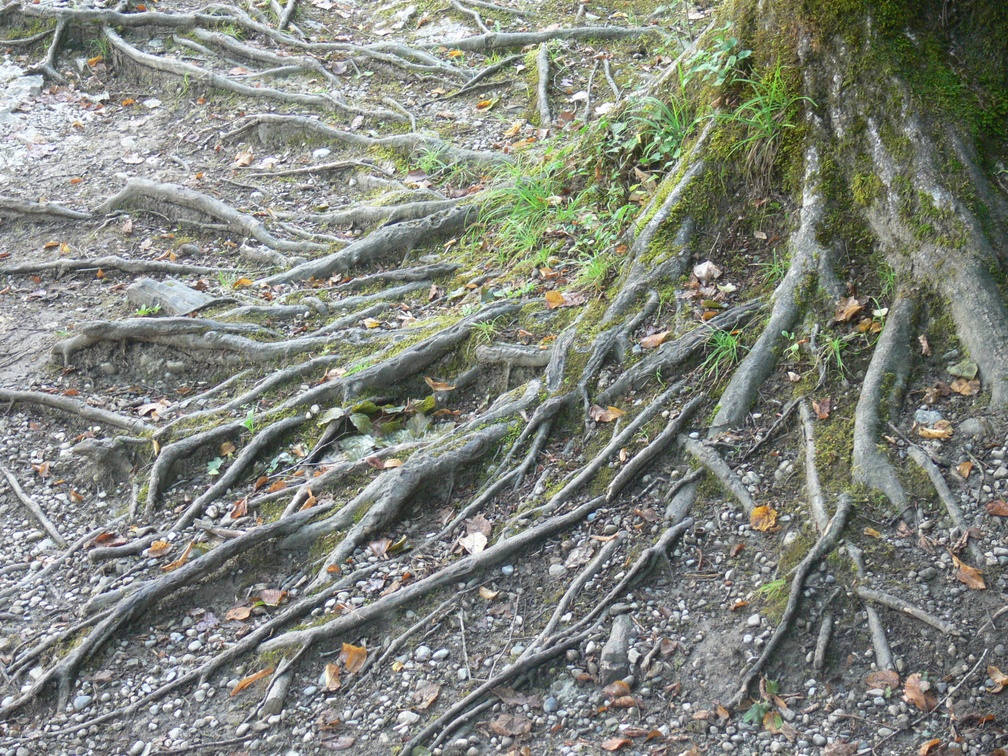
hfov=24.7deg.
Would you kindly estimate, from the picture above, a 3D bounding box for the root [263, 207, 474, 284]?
[{"bbox_3d":[-0.387,-0.381,6.500,0.626,0.085,0.100,-17,29,-1],"label":"root"}]

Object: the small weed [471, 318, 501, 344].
[{"bbox_3d":[-0.049,-0.122,6.050,0.078,0.048,0.068,0,22,0],"label":"small weed"}]

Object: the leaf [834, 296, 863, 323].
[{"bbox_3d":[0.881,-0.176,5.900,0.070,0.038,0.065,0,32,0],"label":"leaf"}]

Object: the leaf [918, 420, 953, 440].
[{"bbox_3d":[1.032,0.123,5.500,0.080,0.026,0.055,0,26,0],"label":"leaf"}]

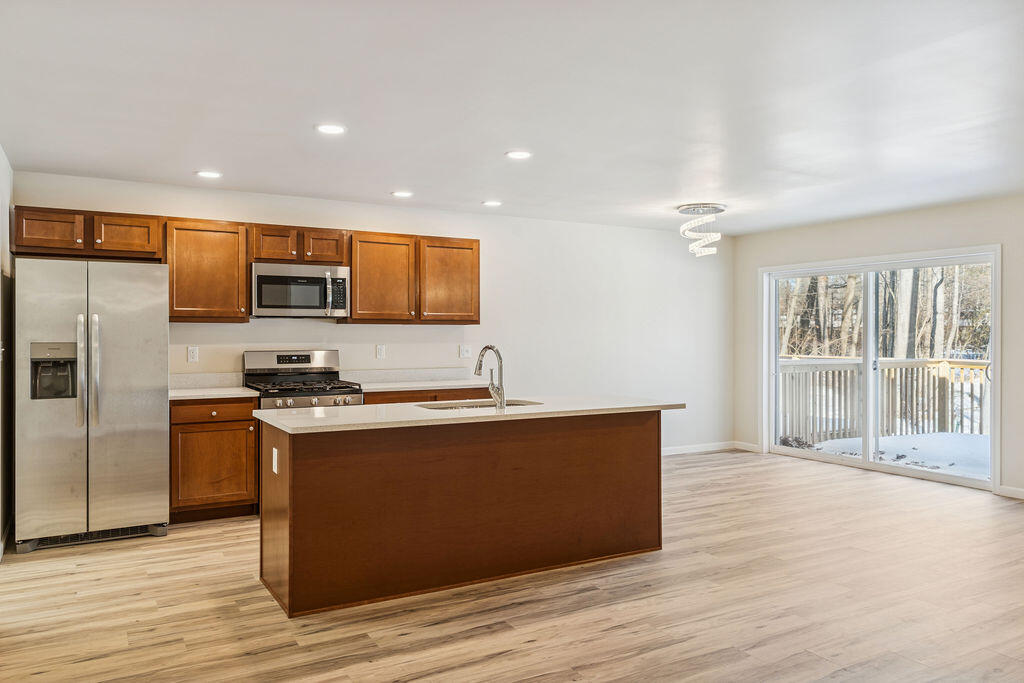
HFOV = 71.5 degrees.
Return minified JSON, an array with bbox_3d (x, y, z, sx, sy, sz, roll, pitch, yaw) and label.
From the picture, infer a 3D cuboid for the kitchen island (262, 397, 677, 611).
[{"bbox_3d":[-0.183,0.832,4.103,2.339,0.907,0.890,0,0,-30],"label":"kitchen island"}]

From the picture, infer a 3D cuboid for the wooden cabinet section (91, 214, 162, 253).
[{"bbox_3d":[-2.803,-0.754,5.175,0.410,0.244,0.319,0,0,-29],"label":"wooden cabinet section"}]

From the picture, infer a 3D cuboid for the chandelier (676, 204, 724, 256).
[{"bbox_3d":[1.680,-0.971,6.266,0.430,0.455,0.430,0,0,0],"label":"chandelier"}]

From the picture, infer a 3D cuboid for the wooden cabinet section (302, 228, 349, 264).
[{"bbox_3d":[-1.575,-0.757,5.860,0.353,0.248,0.319,0,0,-29],"label":"wooden cabinet section"}]

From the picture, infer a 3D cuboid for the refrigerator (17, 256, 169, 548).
[{"bbox_3d":[-2.810,0.387,4.814,0.834,1.786,0.835,0,0,-30],"label":"refrigerator"}]

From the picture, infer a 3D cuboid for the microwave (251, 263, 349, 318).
[{"bbox_3d":[-1.729,-0.397,5.747,0.757,0.409,0.390,0,0,-30],"label":"microwave"}]

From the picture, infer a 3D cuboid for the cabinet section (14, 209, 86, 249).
[{"bbox_3d":[-3.200,-0.753,4.953,0.392,0.249,0.319,0,0,-29],"label":"cabinet section"}]

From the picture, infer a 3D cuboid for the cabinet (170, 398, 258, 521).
[{"bbox_3d":[-2.265,0.840,5.322,0.595,0.877,0.608,0,0,-30],"label":"cabinet"}]

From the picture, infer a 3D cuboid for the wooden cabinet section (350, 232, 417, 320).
[{"bbox_3d":[-1.144,-0.537,6.101,0.566,0.706,0.319,0,0,-29],"label":"wooden cabinet section"}]

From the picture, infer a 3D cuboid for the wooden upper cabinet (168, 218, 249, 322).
[{"bbox_3d":[-2.334,-0.523,5.433,0.590,0.760,0.335,0,0,-30],"label":"wooden upper cabinet"}]

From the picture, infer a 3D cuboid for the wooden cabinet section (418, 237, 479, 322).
[{"bbox_3d":[-0.621,-0.535,6.393,0.594,0.720,0.319,0,0,-29],"label":"wooden cabinet section"}]

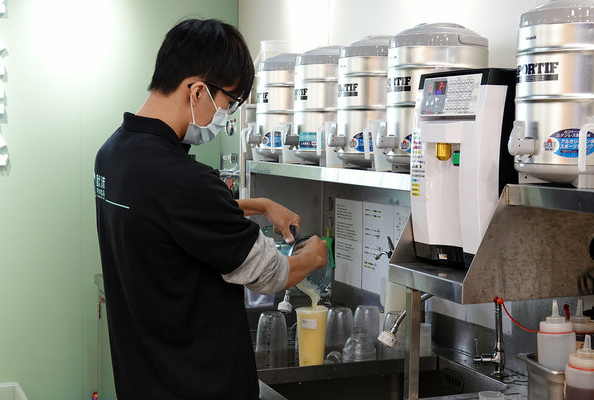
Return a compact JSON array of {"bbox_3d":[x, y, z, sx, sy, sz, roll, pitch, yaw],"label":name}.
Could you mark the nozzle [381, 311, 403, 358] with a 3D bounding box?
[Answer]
[{"bbox_3d":[0.258,0.355,2.520,0.058,0.115,0.052,23,-5,-22],"label":"nozzle"}]

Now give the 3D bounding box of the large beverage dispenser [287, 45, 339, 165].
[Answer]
[{"bbox_3d":[0.103,-0.311,3.089,0.305,0.397,0.305,1,4,0],"label":"large beverage dispenser"}]

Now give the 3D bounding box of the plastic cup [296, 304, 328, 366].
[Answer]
[{"bbox_3d":[0.041,0.381,2.550,0.090,0.165,0.090,1,4,0],"label":"plastic cup"}]

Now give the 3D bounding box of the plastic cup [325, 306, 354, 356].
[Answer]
[{"bbox_3d":[0.124,0.389,2.690,0.083,0.158,0.083,1,4,0],"label":"plastic cup"}]

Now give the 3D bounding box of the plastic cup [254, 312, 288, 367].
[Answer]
[{"bbox_3d":[-0.068,0.382,2.520,0.087,0.160,0.087,1,4,0],"label":"plastic cup"}]

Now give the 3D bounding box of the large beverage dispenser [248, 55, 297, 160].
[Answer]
[{"bbox_3d":[-0.033,-0.336,3.424,0.305,0.397,0.305,1,4,0],"label":"large beverage dispenser"}]

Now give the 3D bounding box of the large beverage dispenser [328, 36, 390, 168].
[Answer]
[{"bbox_3d":[0.235,-0.287,2.764,0.305,0.397,0.305,-1,4,-22],"label":"large beverage dispenser"}]

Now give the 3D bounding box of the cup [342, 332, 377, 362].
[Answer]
[{"bbox_3d":[0.176,0.418,2.630,0.094,0.086,0.094,1,4,0],"label":"cup"}]

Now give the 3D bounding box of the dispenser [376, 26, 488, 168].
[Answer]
[{"bbox_3d":[0.353,-0.265,2.474,0.305,0.397,0.305,1,4,0],"label":"dispenser"}]

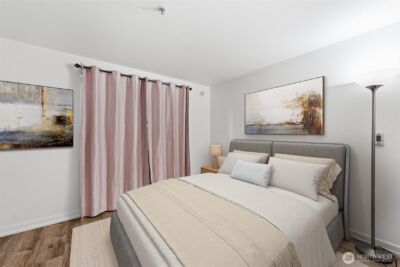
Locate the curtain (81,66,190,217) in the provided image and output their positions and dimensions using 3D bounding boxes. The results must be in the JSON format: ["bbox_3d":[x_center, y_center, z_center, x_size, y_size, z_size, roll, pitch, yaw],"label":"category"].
[{"bbox_3d":[-0.997,0.120,2.894,1.950,2.250,0.130,-1,1,-38],"label":"curtain"}]

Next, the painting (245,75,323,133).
[{"bbox_3d":[1.293,-0.372,2.605,0.040,0.805,1.280,-1,1,-38],"label":"painting"}]

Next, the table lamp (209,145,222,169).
[{"bbox_3d":[0.363,0.511,3.505,0.310,0.530,0.310,0,1,0],"label":"table lamp"}]

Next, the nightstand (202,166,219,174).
[{"bbox_3d":[0.345,1.011,3.497,0.420,0.470,0.500,-1,1,-38],"label":"nightstand"}]

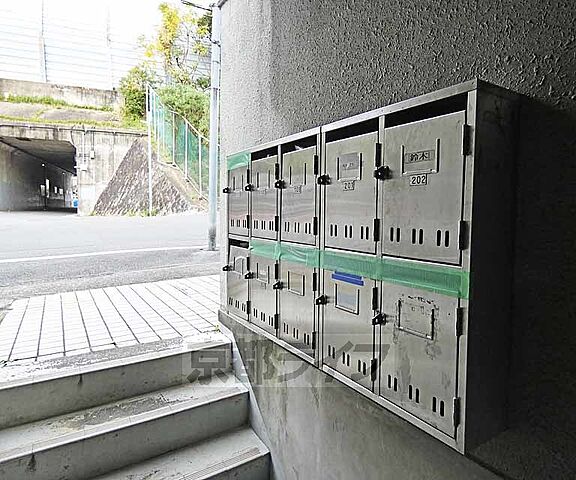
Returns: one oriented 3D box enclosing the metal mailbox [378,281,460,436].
[{"bbox_3d":[0.353,0.235,0.818,0.173,0.315,0.207,-3,6,-34],"label":"metal mailbox"}]

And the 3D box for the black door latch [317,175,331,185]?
[{"bbox_3d":[0.100,-0.168,0.964,0.026,0.027,0.022,-3,6,-34],"label":"black door latch"}]

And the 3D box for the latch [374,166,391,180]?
[{"bbox_3d":[0.218,-0.152,0.789,0.026,0.028,0.020,-3,6,-34],"label":"latch"}]

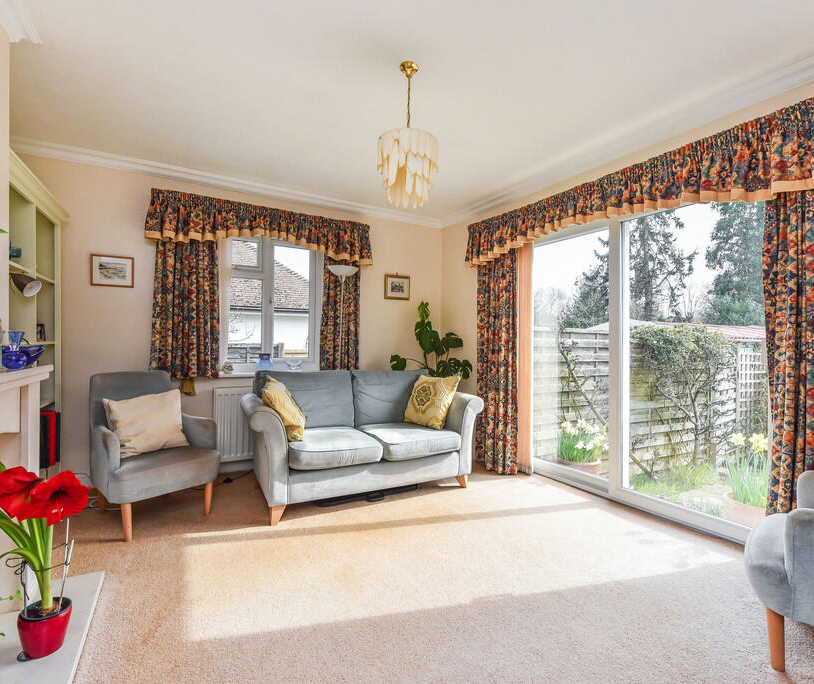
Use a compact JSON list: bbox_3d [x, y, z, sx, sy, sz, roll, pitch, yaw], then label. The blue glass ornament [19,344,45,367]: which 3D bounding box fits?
[{"bbox_3d":[-1.508,0.054,1.580,0.120,0.088,0.120,0,0,-31],"label":"blue glass ornament"}]

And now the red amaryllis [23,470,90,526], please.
[{"bbox_3d":[-1.173,0.524,1.333,0.143,0.187,0.169,0,0,30],"label":"red amaryllis"}]

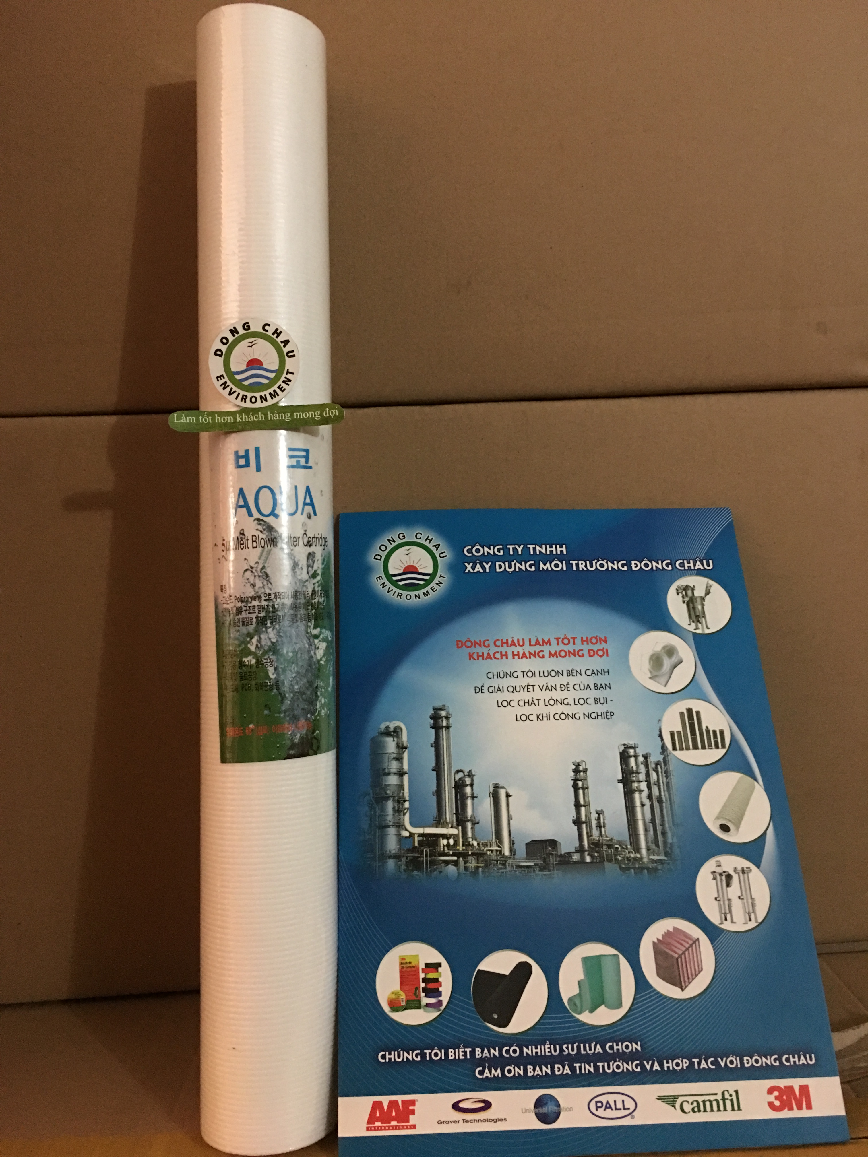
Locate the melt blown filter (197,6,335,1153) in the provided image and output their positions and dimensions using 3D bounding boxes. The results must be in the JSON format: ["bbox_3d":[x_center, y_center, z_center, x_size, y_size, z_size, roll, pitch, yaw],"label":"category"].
[{"bbox_3d":[-0.079,-0.007,0.456,0.062,0.507,0.062,0,-4,-15],"label":"melt blown filter"}]

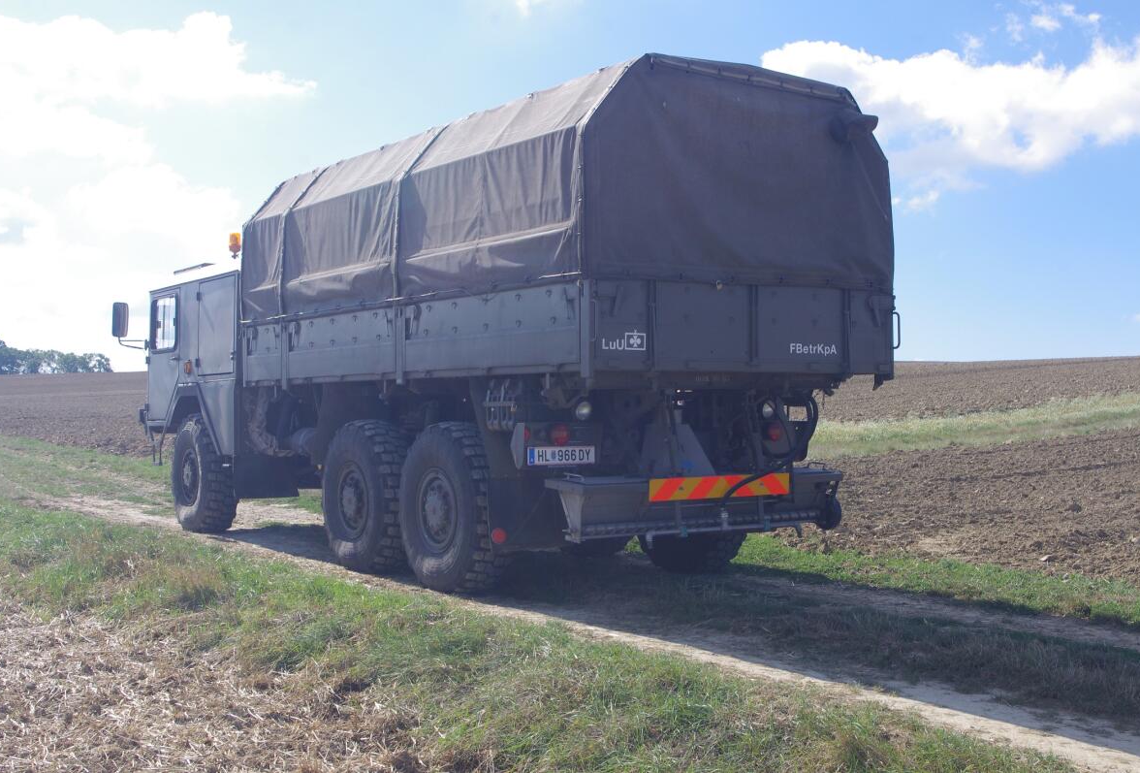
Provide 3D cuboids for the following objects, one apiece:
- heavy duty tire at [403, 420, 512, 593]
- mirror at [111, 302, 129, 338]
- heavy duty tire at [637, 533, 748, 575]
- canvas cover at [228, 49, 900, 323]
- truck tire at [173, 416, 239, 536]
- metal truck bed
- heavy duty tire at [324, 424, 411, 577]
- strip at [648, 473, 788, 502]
[{"bbox_3d":[-0.827,0.859,10.623,0.340,1.220,1.220,0,-1,-33],"label":"heavy duty tire"},{"bbox_3d":[-4.813,-0.712,15.884,0.190,0.375,0.090,0,-1,-41],"label":"mirror"},{"bbox_3d":[0.963,0.857,11.776,0.340,1.220,1.220,0,-1,-33],"label":"heavy duty tire"},{"bbox_3d":[-0.400,-1.294,11.923,2.510,1.399,5.779,0,-1,-33],"label":"canvas cover"},{"bbox_3d":[-3.708,0.899,15.095,0.340,1.210,1.210,0,-1,-33],"label":"truck tire"},{"bbox_3d":[-0.394,-0.311,11.915,2.510,0.606,5.749,0,-1,-33],"label":"metal truck bed"},{"bbox_3d":[-1.591,0.876,11.808,0.340,1.220,1.220,0,-1,-33],"label":"heavy duty tire"},{"bbox_3d":[0.991,0.657,9.673,1.150,0.138,0.020,0,-1,-33],"label":"strip"}]

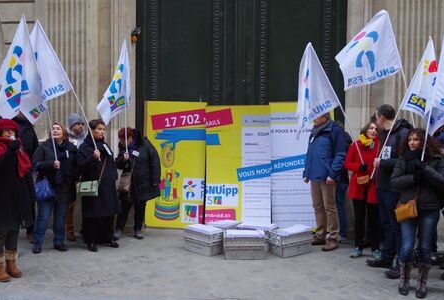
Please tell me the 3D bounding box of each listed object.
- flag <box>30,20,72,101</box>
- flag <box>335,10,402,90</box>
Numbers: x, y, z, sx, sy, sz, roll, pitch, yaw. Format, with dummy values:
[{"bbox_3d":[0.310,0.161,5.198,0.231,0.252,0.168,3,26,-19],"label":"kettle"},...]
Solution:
[{"bbox_3d":[-2.127,-1.061,5.550,0.570,1.052,0.260,0,2,-11],"label":"flag"},{"bbox_3d":[1.807,-1.227,5.550,0.820,0.967,0.220,1,2,9],"label":"flag"}]

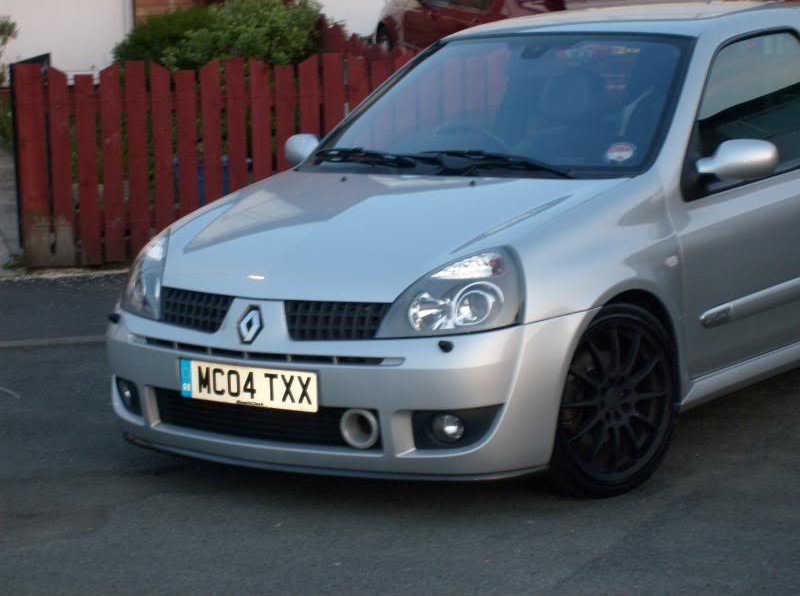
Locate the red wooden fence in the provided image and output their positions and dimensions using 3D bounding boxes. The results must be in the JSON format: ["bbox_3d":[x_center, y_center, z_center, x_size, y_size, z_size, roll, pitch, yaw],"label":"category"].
[{"bbox_3d":[-0.888,-0.732,12.345,2.100,1.020,0.100,-3,9,-3],"label":"red wooden fence"}]

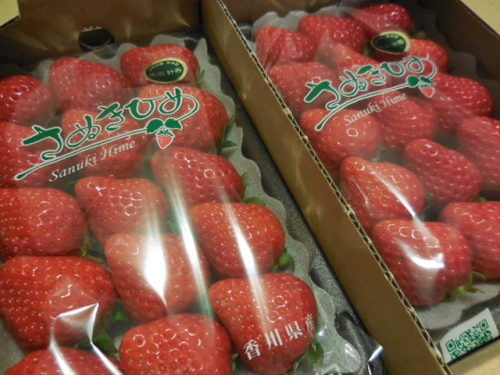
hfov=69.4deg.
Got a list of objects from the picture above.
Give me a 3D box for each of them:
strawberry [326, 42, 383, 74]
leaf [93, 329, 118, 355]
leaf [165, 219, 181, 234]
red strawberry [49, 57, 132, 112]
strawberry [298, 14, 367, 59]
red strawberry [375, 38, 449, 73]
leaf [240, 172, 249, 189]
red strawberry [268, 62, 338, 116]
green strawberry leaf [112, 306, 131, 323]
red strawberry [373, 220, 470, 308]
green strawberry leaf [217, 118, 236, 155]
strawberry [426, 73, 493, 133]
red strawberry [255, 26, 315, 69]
[{"bbox_3d":[0.065,-0.070,0.218,0.038,0.032,0.034,40,60,22],"label":"strawberry"},{"bbox_3d":[-0.058,0.062,0.146,0.011,0.005,0.010,0,59,-4],"label":"leaf"},{"bbox_3d":[-0.037,0.019,0.173,0.008,0.004,0.007,0,59,-4],"label":"leaf"},{"bbox_3d":[-0.089,-0.056,0.204,0.043,0.034,0.034,17,55,-28],"label":"red strawberry"},{"bbox_3d":[0.053,-0.093,0.233,0.040,0.033,0.037,30,57,16],"label":"strawberry"},{"bbox_3d":[0.100,-0.075,0.225,0.040,0.033,0.036,15,54,6],"label":"red strawberry"},{"bbox_3d":[-0.003,-0.004,0.188,0.005,0.003,0.009,0,59,-4],"label":"leaf"},{"bbox_3d":[0.030,-0.052,0.202,0.039,0.032,0.035,31,57,16],"label":"red strawberry"},{"bbox_3d":[-0.054,0.053,0.151,0.008,0.004,0.006,0,59,-4],"label":"green strawberry leaf"},{"bbox_3d":[0.077,0.034,0.162,0.045,0.038,0.038,17,55,-28],"label":"red strawberry"},{"bbox_3d":[-0.012,-0.026,0.181,0.010,0.012,0.017,-15,57,-15],"label":"green strawberry leaf"},{"bbox_3d":[0.123,-0.050,0.214,0.042,0.035,0.035,17,55,-28],"label":"strawberry"},{"bbox_3d":[0.021,-0.082,0.222,0.038,0.031,0.034,37,59,20],"label":"red strawberry"}]

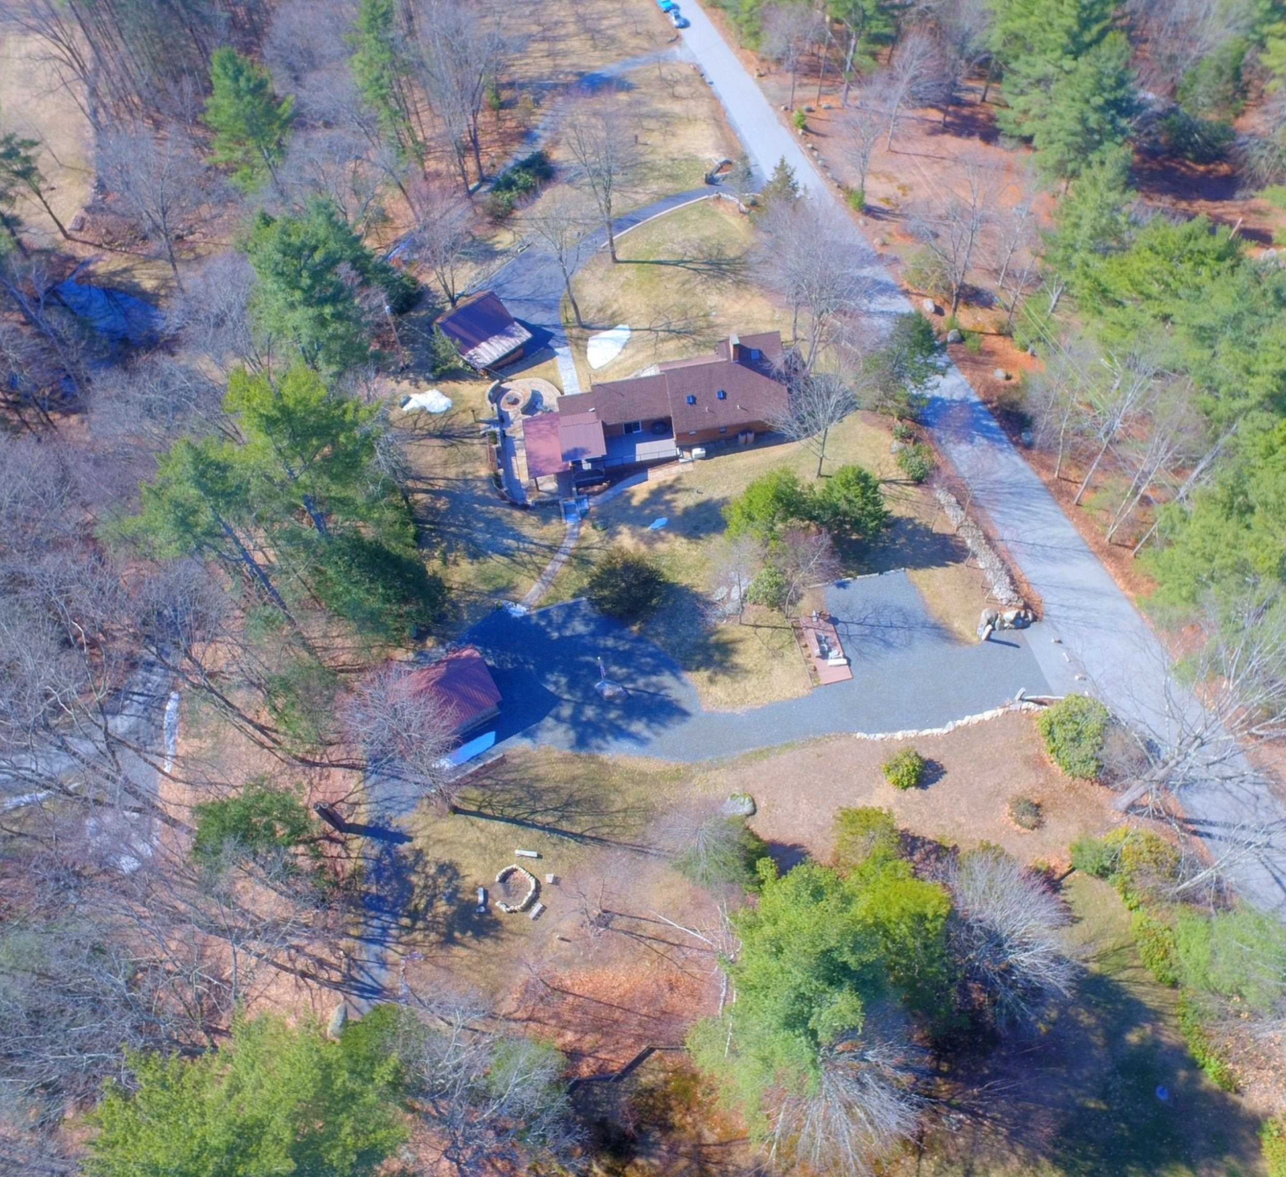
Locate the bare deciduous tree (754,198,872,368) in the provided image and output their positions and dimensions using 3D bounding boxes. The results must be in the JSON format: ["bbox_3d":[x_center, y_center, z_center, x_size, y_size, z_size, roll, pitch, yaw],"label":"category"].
[{"bbox_3d":[15.488,-26.009,80.792,9.800,17.000,9.800,-6,55,0],"label":"bare deciduous tree"}]

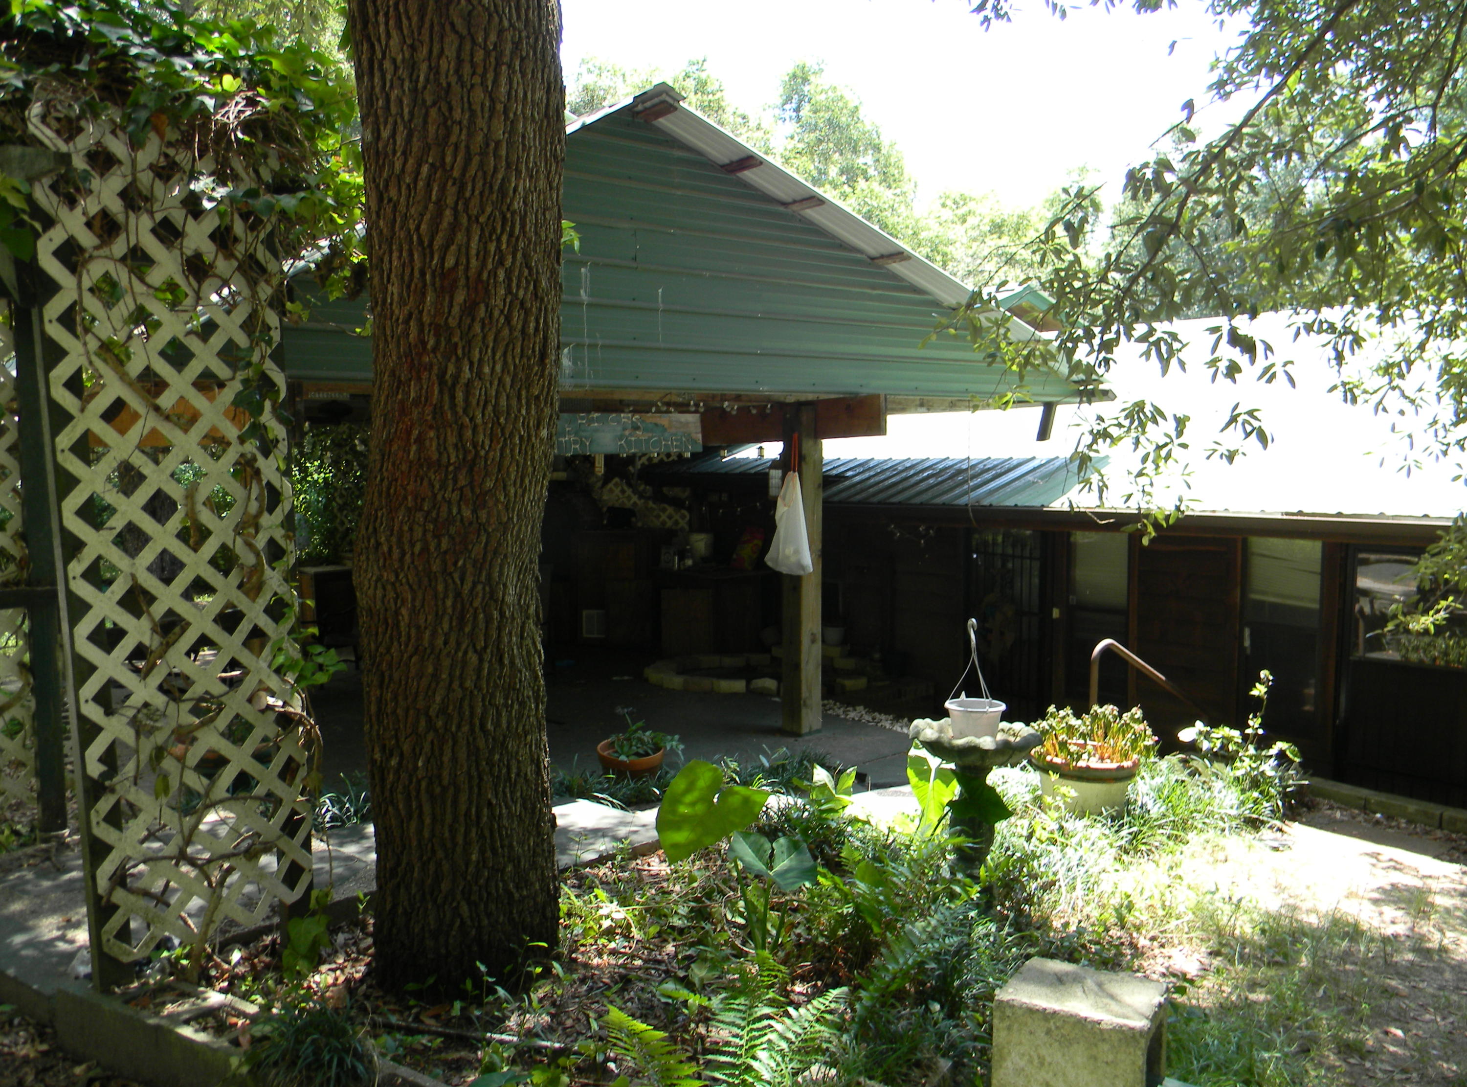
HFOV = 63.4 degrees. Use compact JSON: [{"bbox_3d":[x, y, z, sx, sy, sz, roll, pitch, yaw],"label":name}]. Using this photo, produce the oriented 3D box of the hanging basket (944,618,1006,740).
[{"bbox_3d":[1.017,0.582,5.000,0.260,0.530,0.260,-1,5,0],"label":"hanging basket"}]

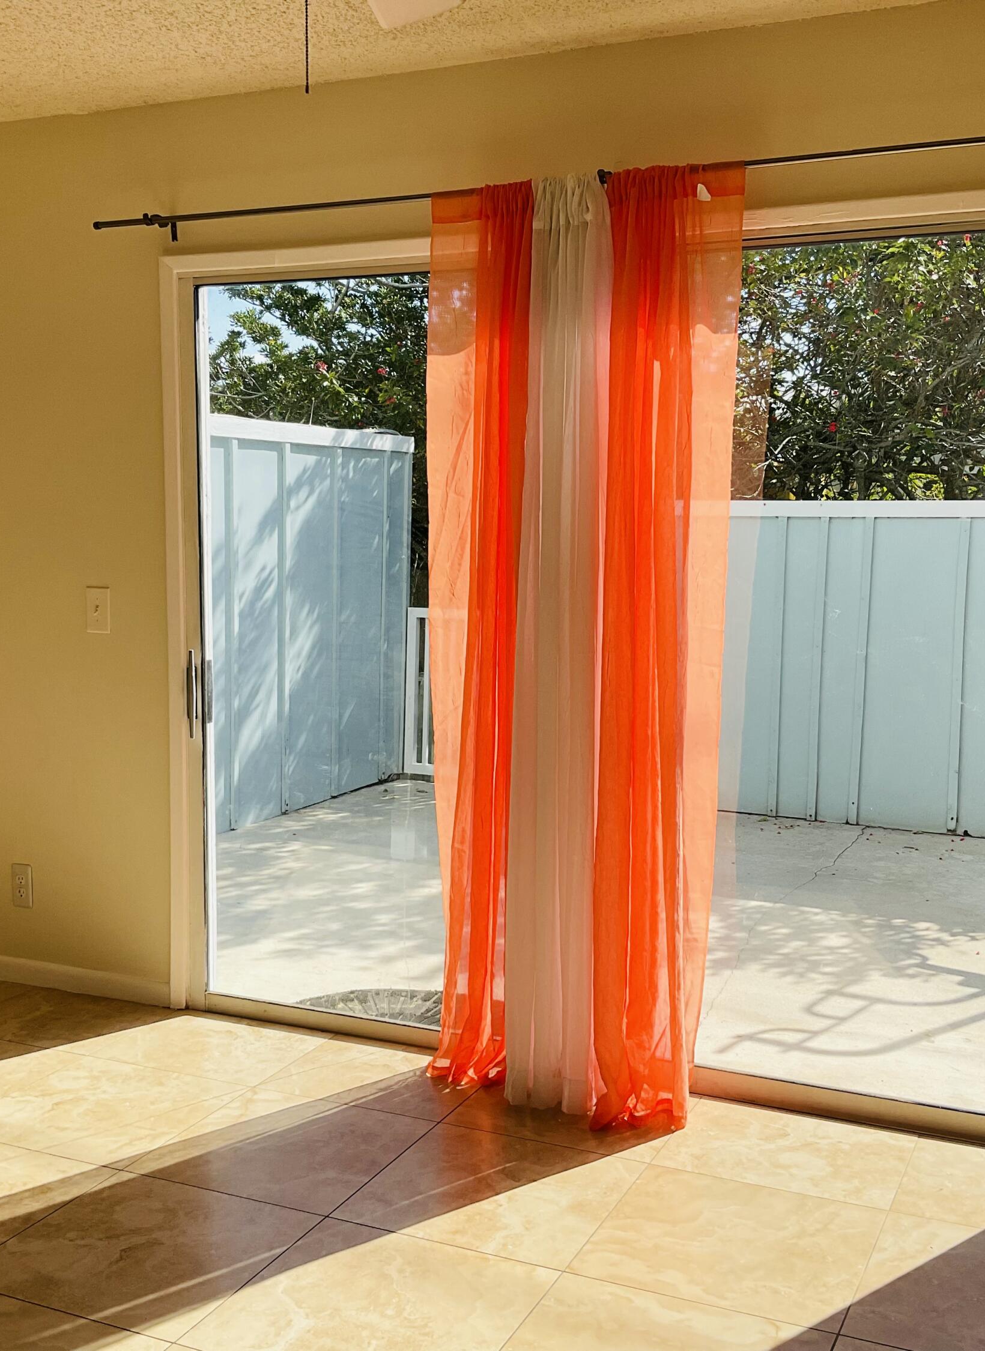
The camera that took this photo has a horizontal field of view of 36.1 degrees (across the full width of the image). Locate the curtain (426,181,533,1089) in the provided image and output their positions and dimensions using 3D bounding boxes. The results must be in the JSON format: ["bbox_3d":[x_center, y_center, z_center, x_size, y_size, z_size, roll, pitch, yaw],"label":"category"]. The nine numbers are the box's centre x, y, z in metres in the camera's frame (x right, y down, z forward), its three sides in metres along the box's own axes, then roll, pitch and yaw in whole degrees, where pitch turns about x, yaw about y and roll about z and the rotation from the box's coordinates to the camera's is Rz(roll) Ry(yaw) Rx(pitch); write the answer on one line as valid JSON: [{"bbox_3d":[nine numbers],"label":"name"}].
[{"bbox_3d":[-0.046,-0.077,3.644,0.275,2.172,0.100,3,7,24],"label":"curtain"}]

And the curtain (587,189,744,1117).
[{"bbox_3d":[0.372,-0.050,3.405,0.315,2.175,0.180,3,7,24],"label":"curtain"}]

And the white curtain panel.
[{"bbox_3d":[0.167,-0.064,3.509,0.235,2.167,0.160,3,7,24],"label":"white curtain panel"}]

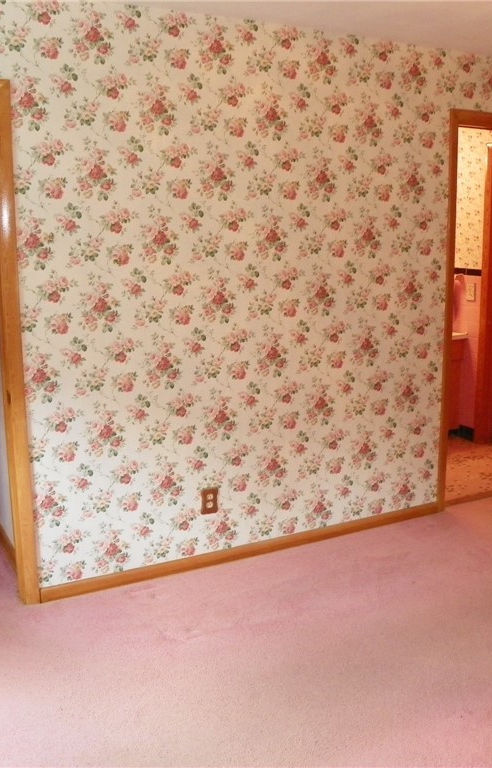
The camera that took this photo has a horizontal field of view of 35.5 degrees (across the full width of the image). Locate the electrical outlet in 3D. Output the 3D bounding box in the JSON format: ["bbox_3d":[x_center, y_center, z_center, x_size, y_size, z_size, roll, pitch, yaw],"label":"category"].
[{"bbox_3d":[-0.165,0.540,3.535,0.079,0.119,0.010,-6,13,-27],"label":"electrical outlet"}]

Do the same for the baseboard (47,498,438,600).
[{"bbox_3d":[0.094,0.789,3.723,2.170,0.068,0.018,-6,13,-27],"label":"baseboard"}]

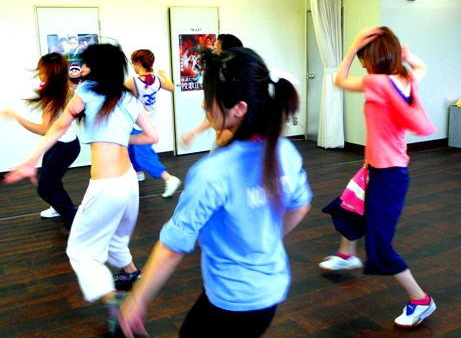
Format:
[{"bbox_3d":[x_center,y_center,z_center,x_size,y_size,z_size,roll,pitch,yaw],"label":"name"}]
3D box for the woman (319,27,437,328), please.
[{"bbox_3d":[0.826,-0.022,3.240,0.720,1.530,0.620,5,14,26],"label":"woman"}]

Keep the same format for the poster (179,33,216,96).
[{"bbox_3d":[-0.412,-1.356,7.541,0.545,0.800,0.015,-8,14,-28],"label":"poster"}]

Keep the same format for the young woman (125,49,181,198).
[{"bbox_3d":[-0.803,-0.520,5.900,0.700,1.430,0.580,9,16,38],"label":"young woman"}]

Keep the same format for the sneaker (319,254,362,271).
[{"bbox_3d":[0.696,0.592,3.627,0.270,0.095,0.095,-1,13,4],"label":"sneaker"}]

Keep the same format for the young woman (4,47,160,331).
[{"bbox_3d":[-0.764,0.066,3.150,0.600,1.480,0.730,9,16,38],"label":"young woman"}]

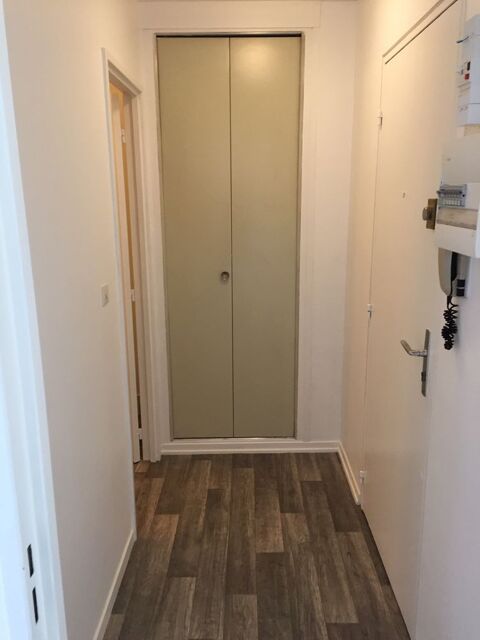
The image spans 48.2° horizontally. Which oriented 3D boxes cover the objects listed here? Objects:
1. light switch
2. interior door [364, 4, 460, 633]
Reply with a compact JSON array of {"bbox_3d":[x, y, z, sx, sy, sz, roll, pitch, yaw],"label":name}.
[{"bbox_3d":[-0.493,-0.089,1.973,0.015,0.078,0.080,-1,13,0],"label":"light switch"},{"bbox_3d":[0.614,0.046,2.043,0.060,2.040,0.845,-1,13,0],"label":"interior door"}]

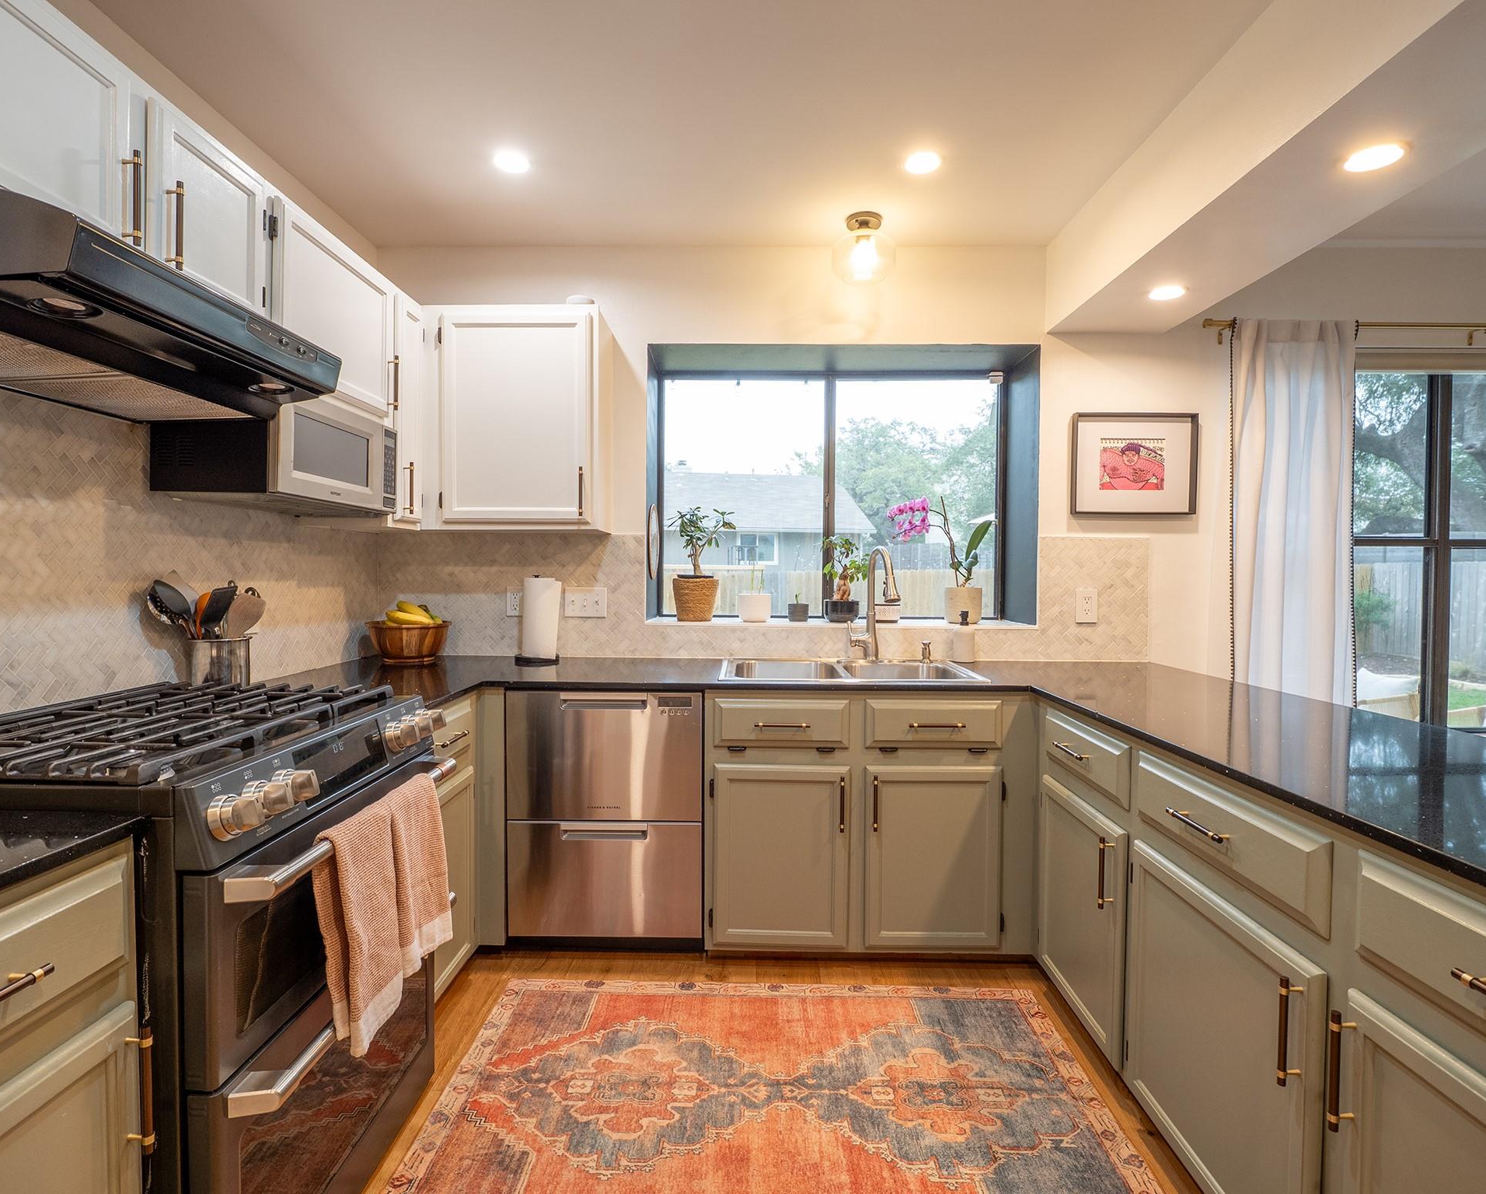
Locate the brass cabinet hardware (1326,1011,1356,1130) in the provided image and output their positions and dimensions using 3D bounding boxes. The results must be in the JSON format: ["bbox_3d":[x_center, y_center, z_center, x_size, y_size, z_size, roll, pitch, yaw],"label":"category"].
[{"bbox_3d":[0.843,0.664,1.034,0.034,0.168,0.014,0,2,0],"label":"brass cabinet hardware"}]

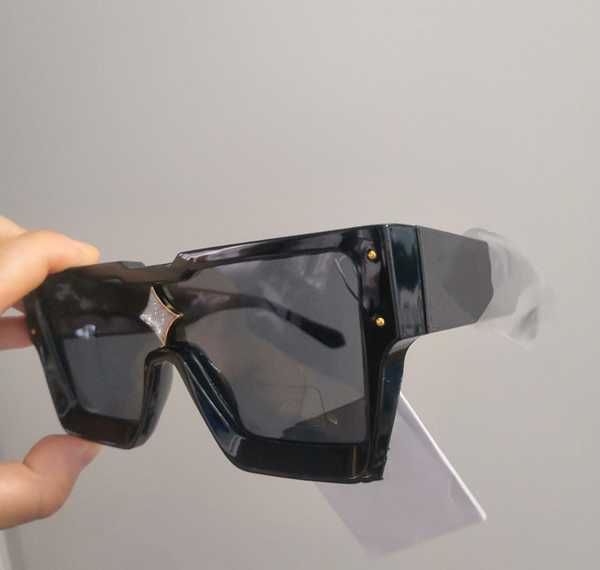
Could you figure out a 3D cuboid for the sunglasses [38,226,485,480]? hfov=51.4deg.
[{"bbox_3d":[0.009,0.019,0.223,0.147,0.055,0.150,-5,-2,40],"label":"sunglasses"}]

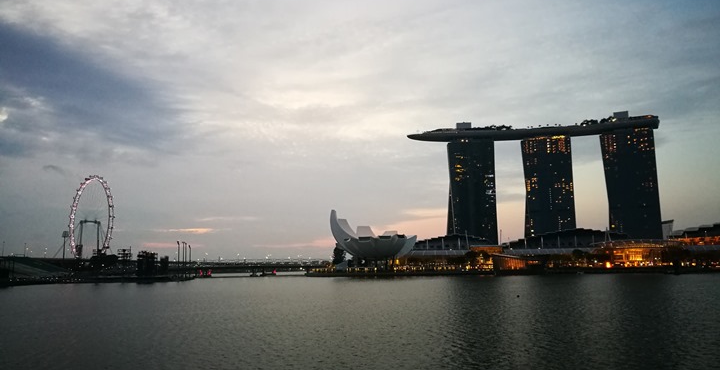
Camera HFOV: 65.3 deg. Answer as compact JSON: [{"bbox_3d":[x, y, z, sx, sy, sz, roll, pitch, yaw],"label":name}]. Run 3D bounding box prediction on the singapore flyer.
[{"bbox_3d":[-440.570,62.590,921.300,150.000,163.000,30.000,-7,-11,38],"label":"singapore flyer"}]

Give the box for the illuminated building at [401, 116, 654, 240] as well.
[{"bbox_3d":[235.100,13.000,776.330,338.000,206.000,68.000,-3,-9,14],"label":"illuminated building"}]

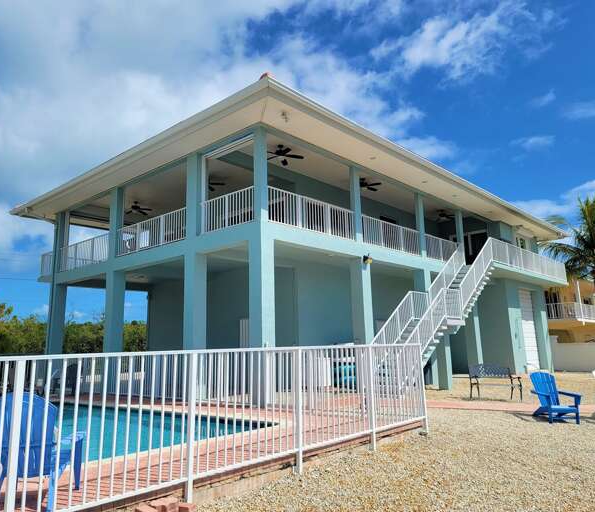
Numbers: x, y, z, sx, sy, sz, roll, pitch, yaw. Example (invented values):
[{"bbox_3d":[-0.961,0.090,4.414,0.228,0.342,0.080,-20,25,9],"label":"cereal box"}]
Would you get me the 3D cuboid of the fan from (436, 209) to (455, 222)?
[{"bbox_3d":[6.291,-1.775,21.371,1.300,0.450,1.300,-10,-13,41],"label":"fan"}]

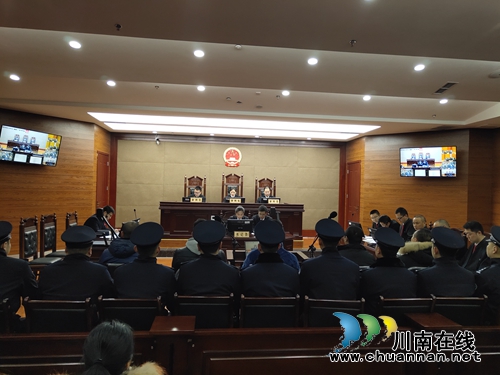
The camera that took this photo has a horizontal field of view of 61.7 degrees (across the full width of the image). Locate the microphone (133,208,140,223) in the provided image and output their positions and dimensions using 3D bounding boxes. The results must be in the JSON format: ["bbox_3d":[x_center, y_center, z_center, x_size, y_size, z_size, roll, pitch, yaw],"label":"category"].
[{"bbox_3d":[-2.104,0.568,7.800,0.140,0.340,0.100,1,0,10],"label":"microphone"}]

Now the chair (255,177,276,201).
[{"bbox_3d":[0.432,0.526,11.450,0.620,1.560,0.620,1,0,-7],"label":"chair"}]

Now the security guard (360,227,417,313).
[{"bbox_3d":[1.155,1.059,3.720,0.570,1.400,0.800,1,0,-10],"label":"security guard"}]

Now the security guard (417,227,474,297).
[{"bbox_3d":[1.633,0.994,3.789,0.500,1.330,0.780,1,0,-6],"label":"security guard"}]

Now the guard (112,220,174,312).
[{"bbox_3d":[-0.854,0.940,3.519,0.520,1.335,0.780,1,0,-6],"label":"guard"}]

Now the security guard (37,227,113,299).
[{"bbox_3d":[-1.387,0.996,3.470,0.600,1.400,0.800,1,0,-3],"label":"security guard"}]

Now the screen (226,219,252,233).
[{"bbox_3d":[-0.175,0.771,7.900,0.480,0.340,0.170,1,0,-7],"label":"screen"}]

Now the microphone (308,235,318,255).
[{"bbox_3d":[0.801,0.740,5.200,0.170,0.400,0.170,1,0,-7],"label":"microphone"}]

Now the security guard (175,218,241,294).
[{"bbox_3d":[-0.350,0.943,3.569,0.530,1.350,0.780,1,0,-6],"label":"security guard"}]

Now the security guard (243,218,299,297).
[{"bbox_3d":[0.141,0.946,3.619,0.500,1.365,0.780,1,0,-6],"label":"security guard"}]

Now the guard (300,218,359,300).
[{"bbox_3d":[0.627,0.948,3.669,0.510,1.380,0.780,1,0,-6],"label":"guard"}]

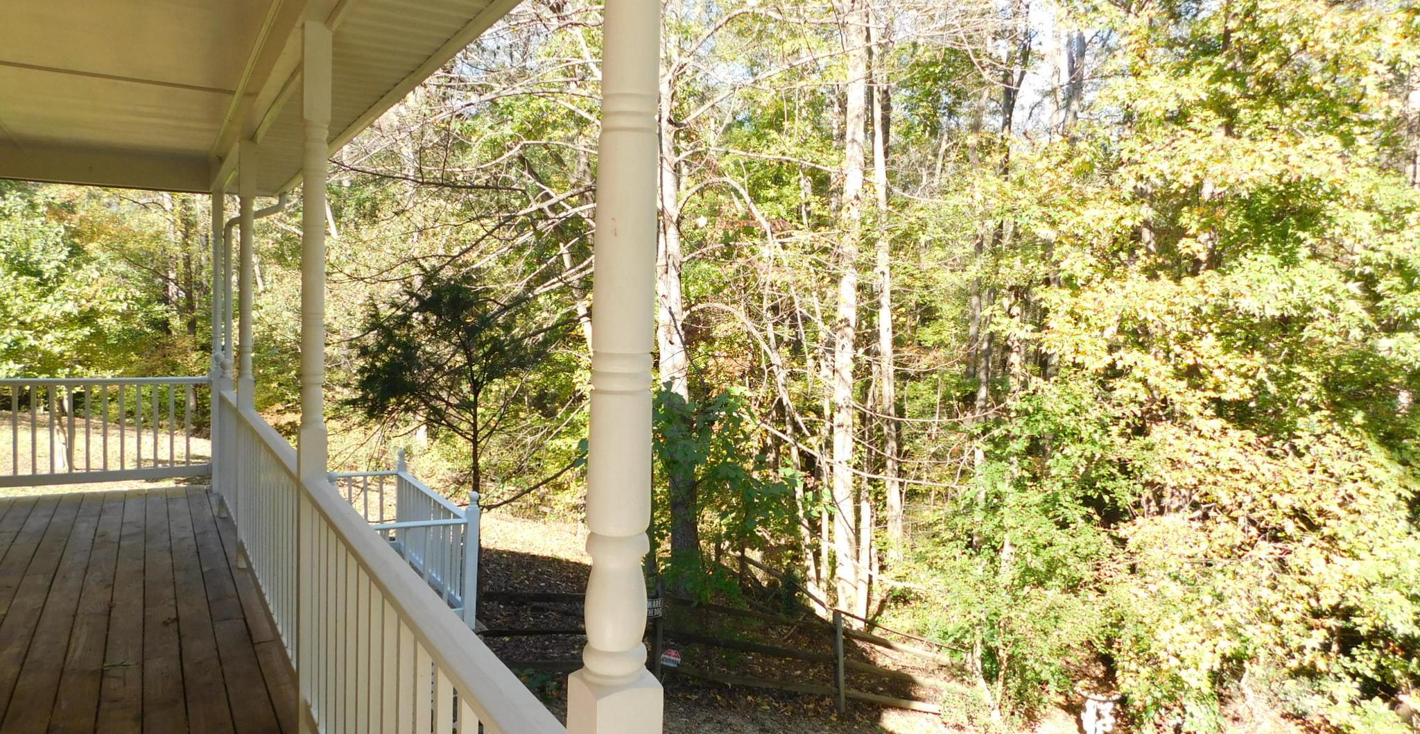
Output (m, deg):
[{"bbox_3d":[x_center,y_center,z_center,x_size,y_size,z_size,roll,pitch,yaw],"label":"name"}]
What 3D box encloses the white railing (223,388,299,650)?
[{"bbox_3d":[-2.423,0.653,5.017,0.090,0.786,3.982,0,3,-31],"label":"white railing"}]

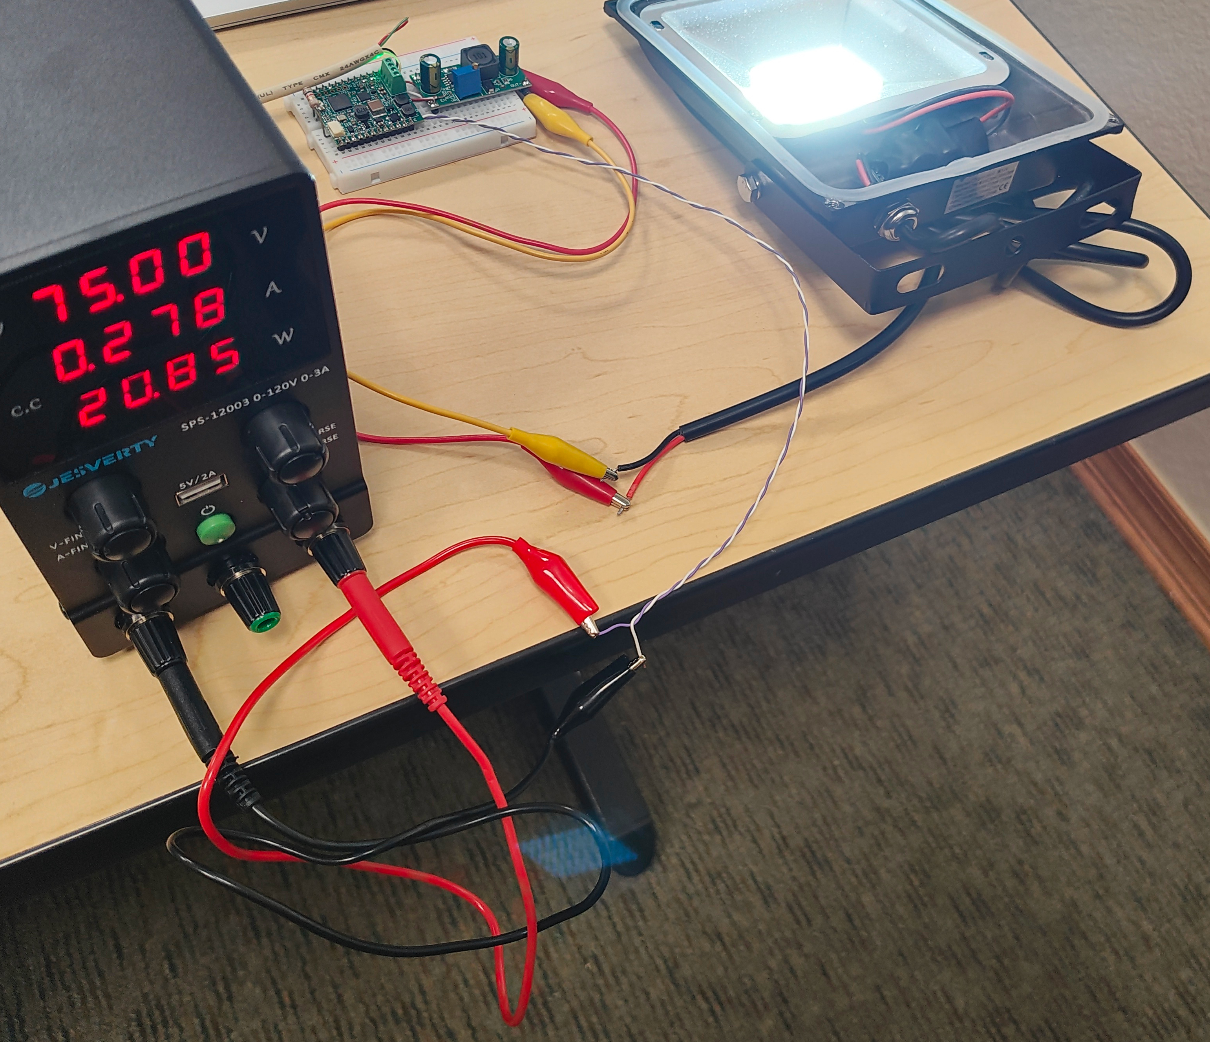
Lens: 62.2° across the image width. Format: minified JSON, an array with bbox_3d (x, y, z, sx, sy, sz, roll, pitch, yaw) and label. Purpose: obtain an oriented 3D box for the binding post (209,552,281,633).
[{"bbox_3d":[-0.103,0.021,0.290,0.014,0.014,0.021,-28,65,-20],"label":"binding post"}]

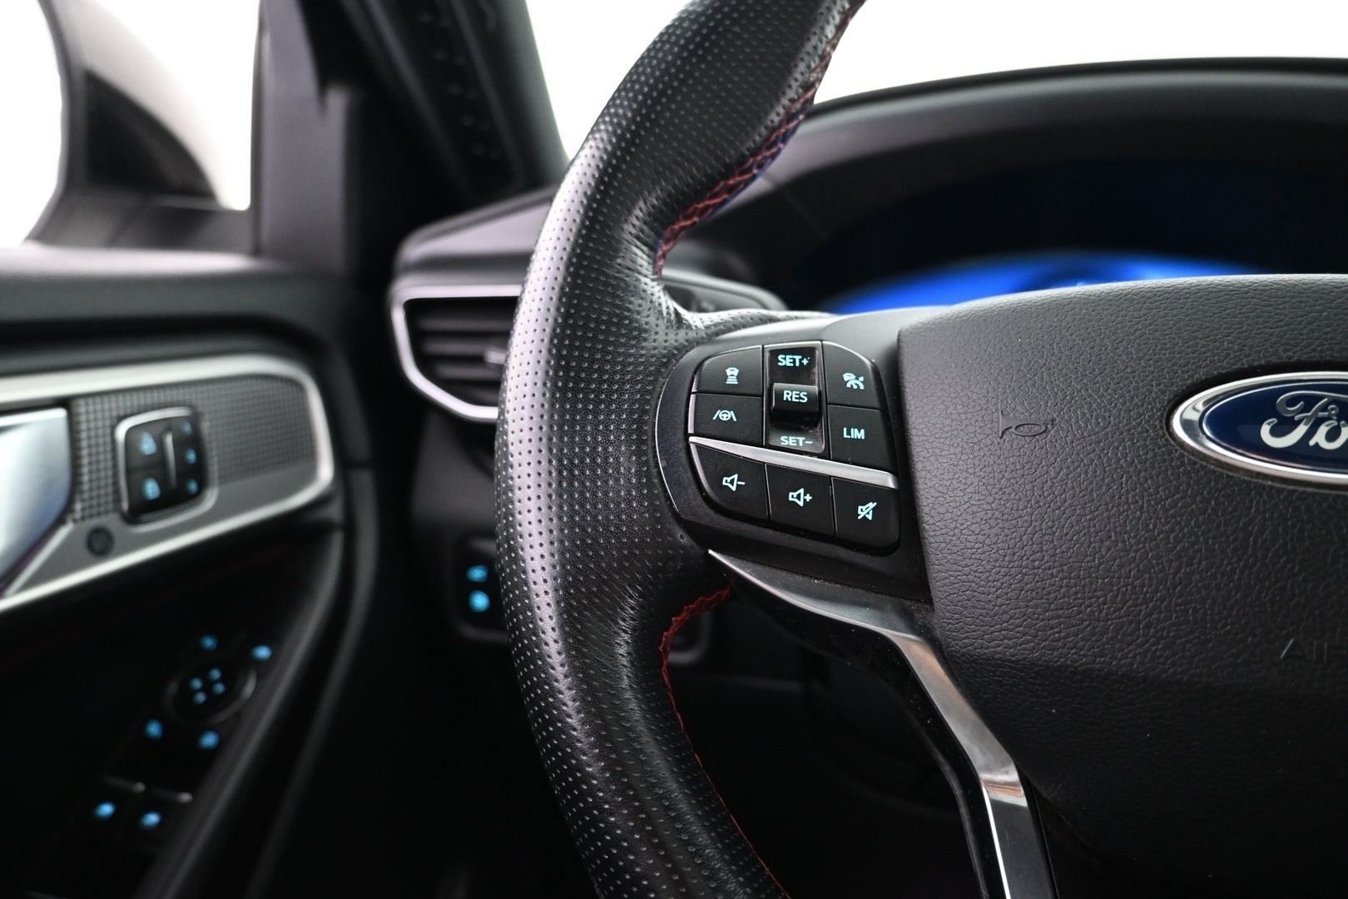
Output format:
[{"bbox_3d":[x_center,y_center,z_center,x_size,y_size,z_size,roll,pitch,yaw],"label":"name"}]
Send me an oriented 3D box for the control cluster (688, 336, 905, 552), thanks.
[{"bbox_3d":[0.028,-0.001,0.220,0.049,0.048,0.014,2,-18,-3],"label":"control cluster"}]

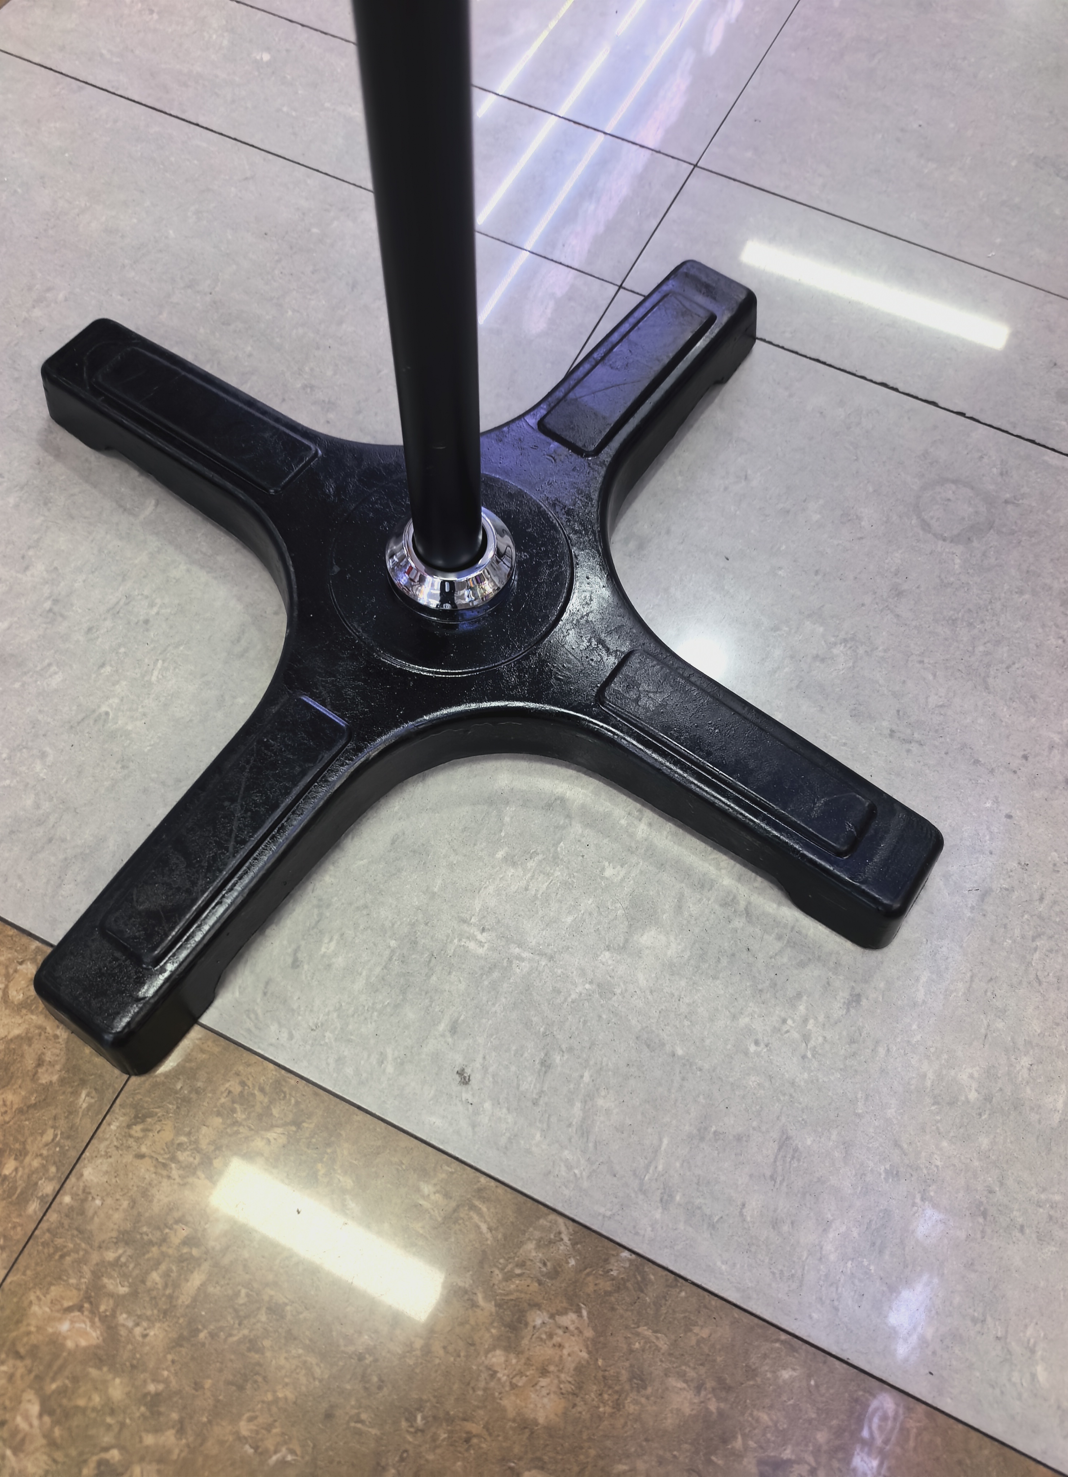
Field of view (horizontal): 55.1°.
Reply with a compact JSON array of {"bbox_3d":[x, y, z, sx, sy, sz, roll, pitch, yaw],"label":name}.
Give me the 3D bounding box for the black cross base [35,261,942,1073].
[{"bbox_3d":[-0.048,-0.082,0.631,0.490,0.066,0.490,-8,66,-6],"label":"black cross base"}]

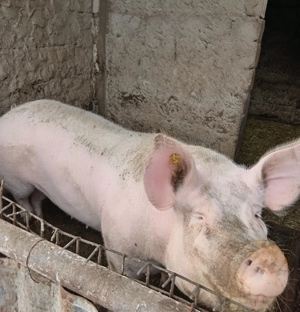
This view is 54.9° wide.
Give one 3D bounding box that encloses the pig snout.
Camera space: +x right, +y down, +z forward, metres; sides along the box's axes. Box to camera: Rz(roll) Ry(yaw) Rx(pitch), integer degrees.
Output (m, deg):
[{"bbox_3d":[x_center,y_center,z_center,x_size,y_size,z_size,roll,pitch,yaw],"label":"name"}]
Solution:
[{"bbox_3d":[0.264,0.278,0.690,0.110,0.130,0.075,-2,13,-13],"label":"pig snout"}]

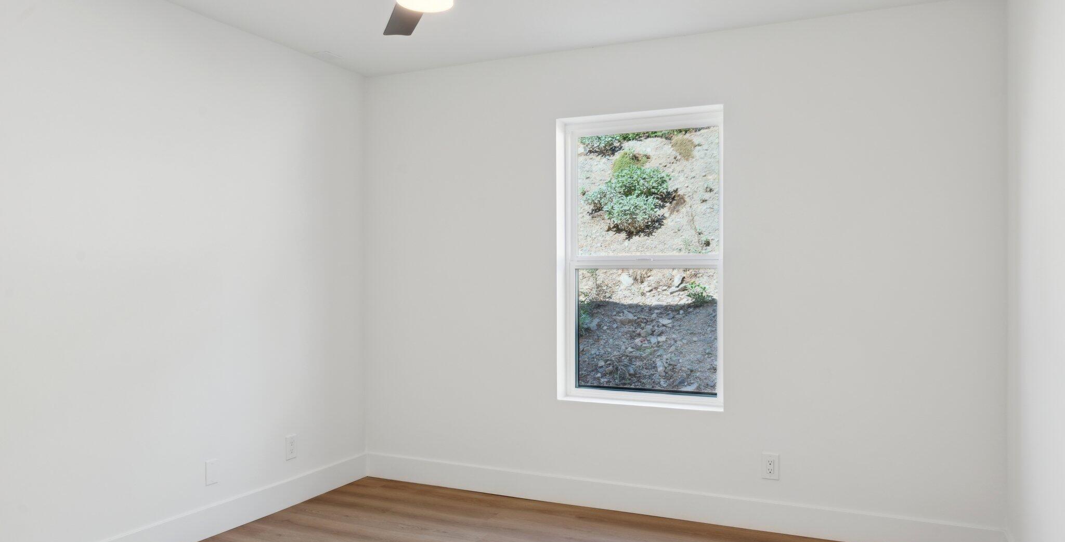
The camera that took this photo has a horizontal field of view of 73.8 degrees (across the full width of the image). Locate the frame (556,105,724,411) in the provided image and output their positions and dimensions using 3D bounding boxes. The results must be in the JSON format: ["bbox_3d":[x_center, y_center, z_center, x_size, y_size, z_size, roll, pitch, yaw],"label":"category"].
[{"bbox_3d":[0.562,-0.062,3.723,0.882,1.513,0.130,0,0,23],"label":"frame"}]

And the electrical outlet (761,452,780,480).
[{"bbox_3d":[1.140,0.938,3.400,0.078,0.125,0.009,0,0,23],"label":"electrical outlet"}]

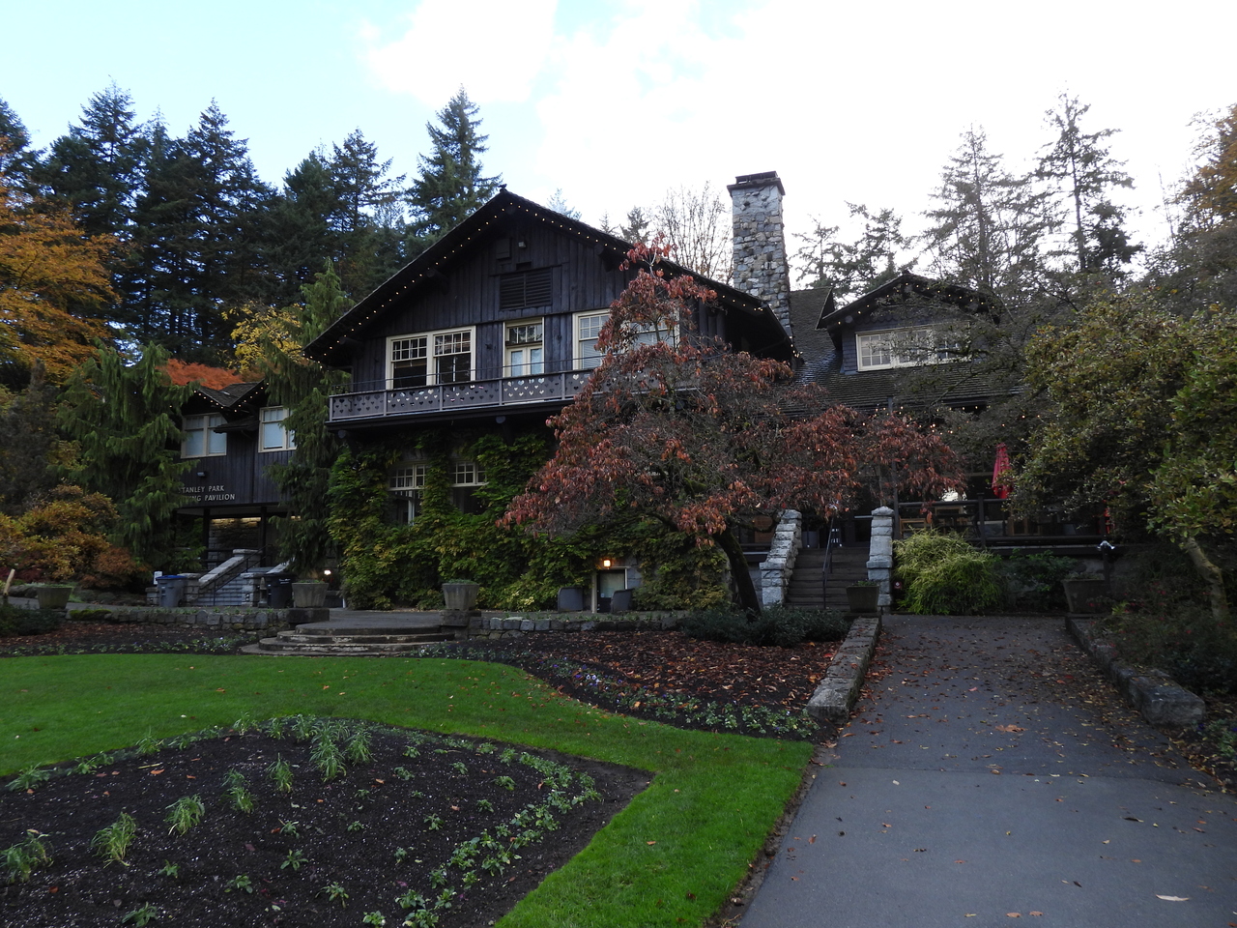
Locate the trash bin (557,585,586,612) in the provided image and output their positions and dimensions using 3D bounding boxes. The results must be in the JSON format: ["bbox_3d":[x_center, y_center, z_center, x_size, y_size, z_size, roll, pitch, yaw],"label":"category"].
[{"bbox_3d":[-1.216,3.506,22.300,0.600,0.640,0.580,-3,-8,21],"label":"trash bin"}]

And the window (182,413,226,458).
[{"bbox_3d":[-14.730,-1.006,30.500,1.850,1.530,0.150,-3,-8,21],"label":"window"}]

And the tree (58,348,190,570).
[{"bbox_3d":[-17.848,0.299,31.975,4.500,9.333,4.500,-3,-7,21],"label":"tree"}]

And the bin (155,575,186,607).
[{"bbox_3d":[-14.515,4.114,27.856,0.600,1.060,0.740,-2,-7,13],"label":"bin"}]

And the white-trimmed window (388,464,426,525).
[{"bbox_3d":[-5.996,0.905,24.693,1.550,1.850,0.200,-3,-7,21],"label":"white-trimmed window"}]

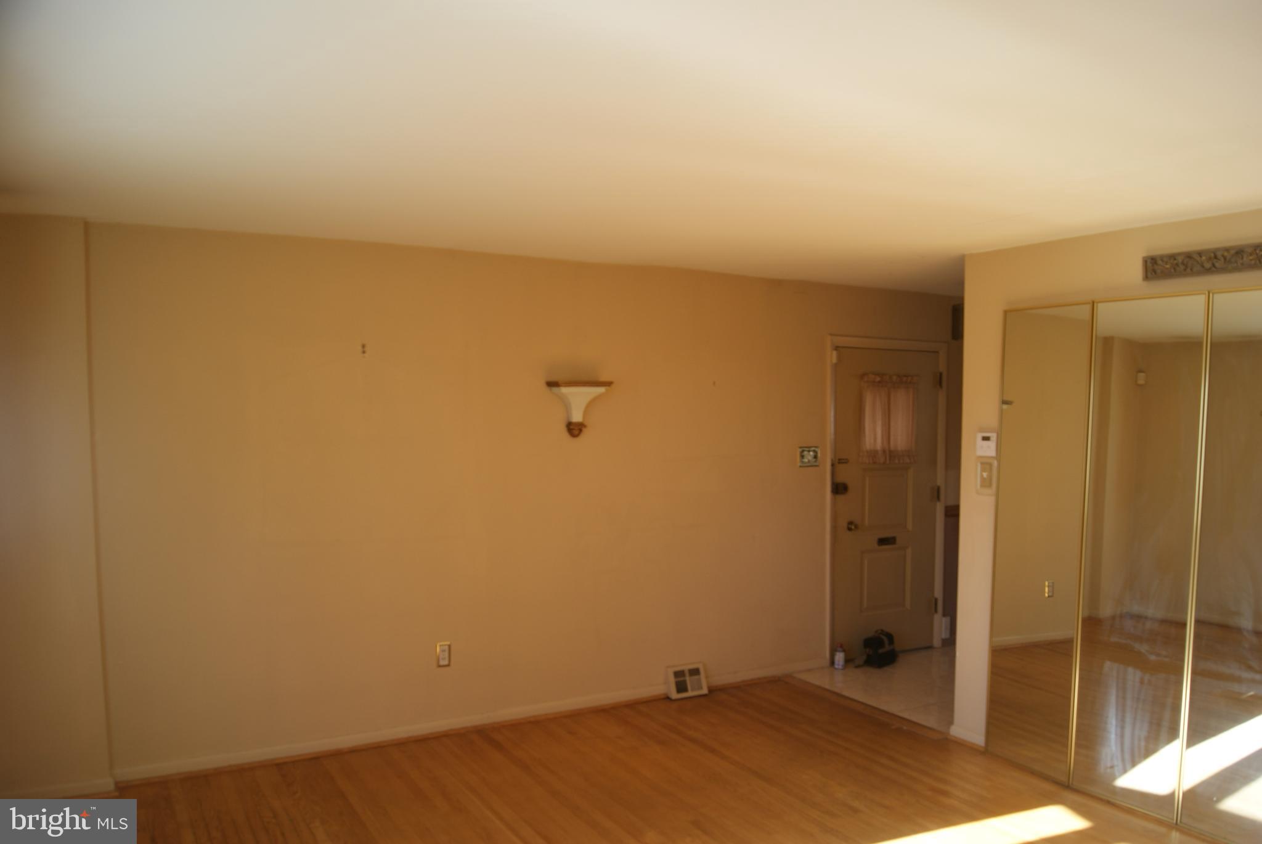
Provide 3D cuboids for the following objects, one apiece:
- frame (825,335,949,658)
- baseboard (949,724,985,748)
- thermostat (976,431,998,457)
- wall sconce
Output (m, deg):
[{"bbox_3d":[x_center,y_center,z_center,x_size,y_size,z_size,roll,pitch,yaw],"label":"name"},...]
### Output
[{"bbox_3d":[1.698,0.501,6.297,1.045,2.115,0.100,-1,3,-28],"label":"frame"},{"bbox_3d":[1.702,1.595,4.798,0.023,0.068,0.230,-1,3,-28],"label":"baseboard"},{"bbox_3d":[1.748,0.112,4.663,0.030,0.122,0.120,-1,3,-28],"label":"thermostat"},{"bbox_3d":[-0.278,-0.069,5.066,0.322,0.307,0.175,-1,3,-28],"label":"wall sconce"}]

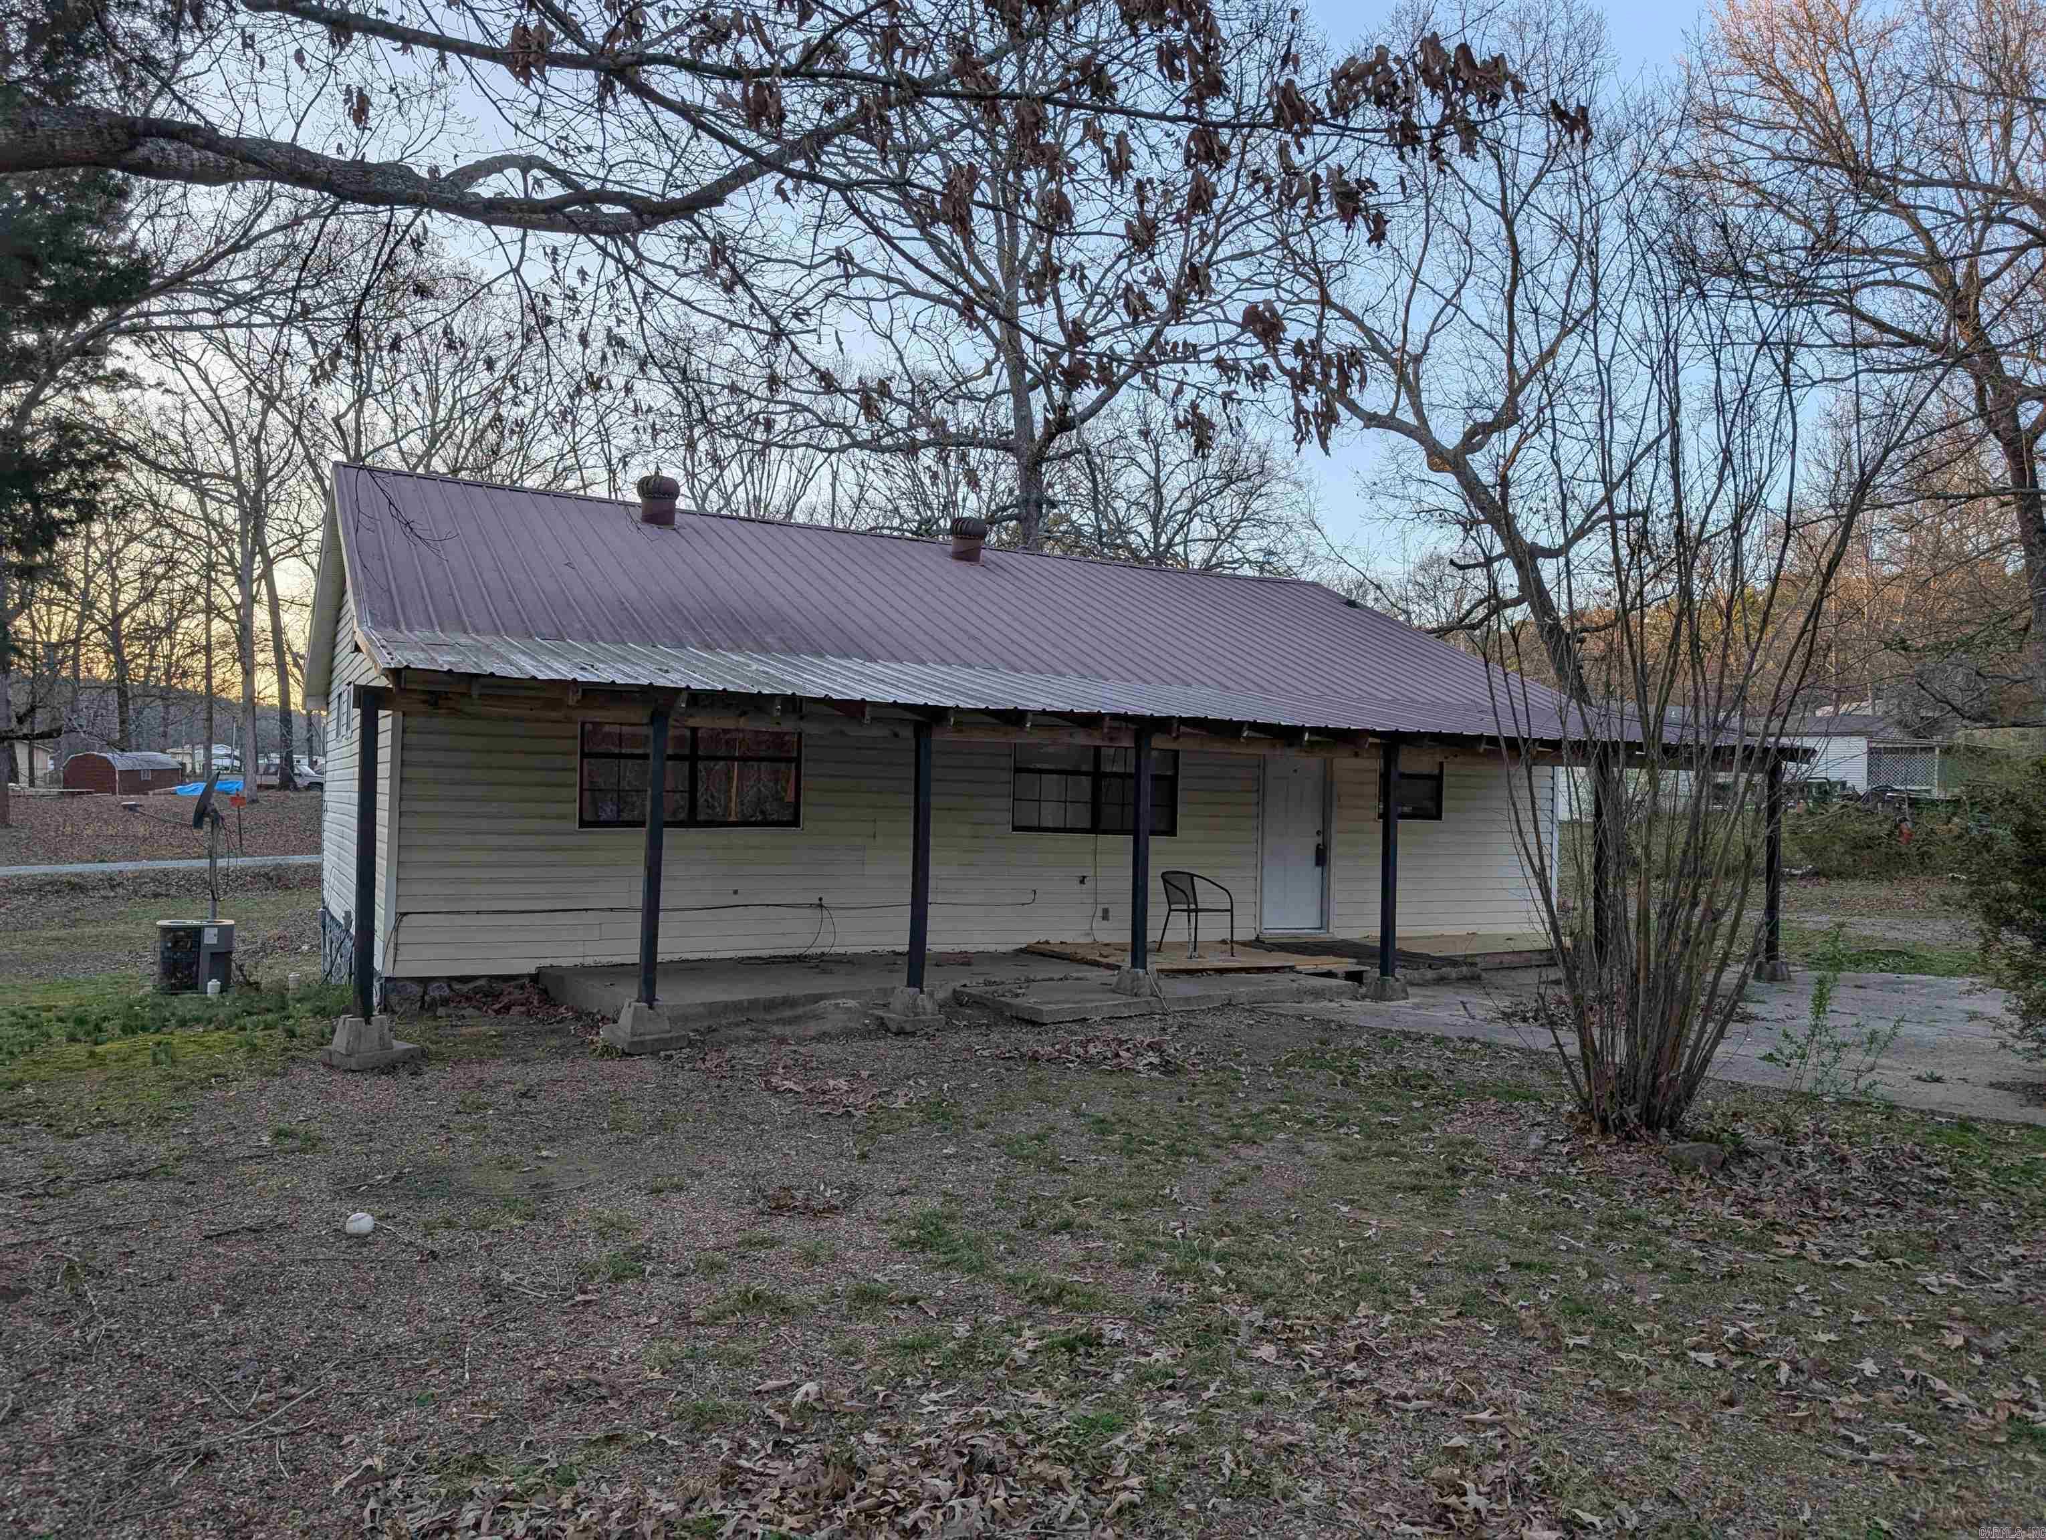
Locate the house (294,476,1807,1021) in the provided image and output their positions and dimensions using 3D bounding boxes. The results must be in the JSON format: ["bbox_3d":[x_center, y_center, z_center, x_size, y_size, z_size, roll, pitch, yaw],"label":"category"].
[{"bbox_3d":[-0.253,-0.419,15.472,13.180,4.480,9.870,2,-2,-29],"label":"house"}]

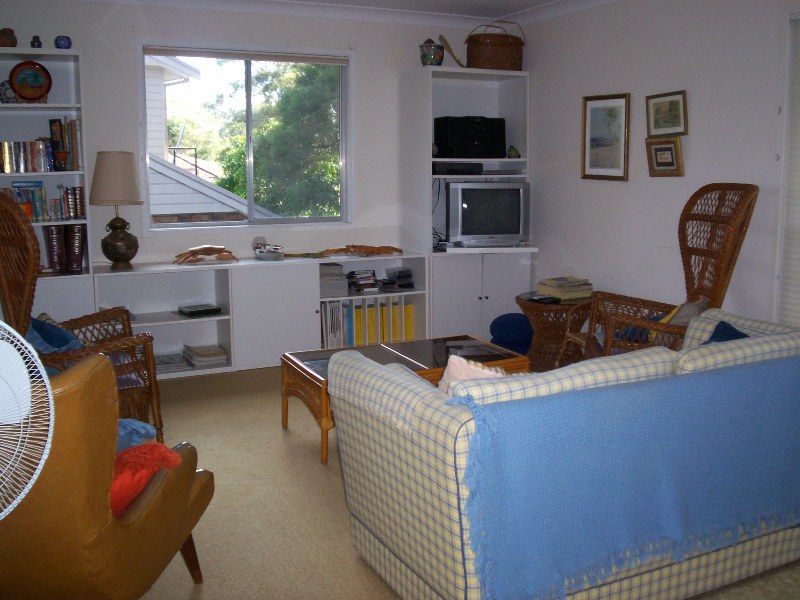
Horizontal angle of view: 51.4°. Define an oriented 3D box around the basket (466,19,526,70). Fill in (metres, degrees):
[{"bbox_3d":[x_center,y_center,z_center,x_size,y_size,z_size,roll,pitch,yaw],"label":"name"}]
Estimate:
[{"bbox_3d":[0.704,-1.870,6.177,0.416,0.393,0.312,-4,10,-24],"label":"basket"}]

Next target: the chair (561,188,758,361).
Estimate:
[{"bbox_3d":[1.323,0.033,4.194,0.858,1.228,0.845,0,9,4],"label":"chair"}]

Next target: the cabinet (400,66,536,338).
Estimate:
[{"bbox_3d":[0.494,-0.680,6.312,0.852,1.998,0.507,-4,10,-24],"label":"cabinet"}]

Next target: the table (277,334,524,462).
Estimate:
[{"bbox_3d":[0.024,0.465,4.205,1.105,0.390,0.663,-4,10,-24],"label":"table"}]

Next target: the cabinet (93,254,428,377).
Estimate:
[{"bbox_3d":[-0.924,0.076,5.768,2.249,0.692,0.500,-4,10,-24],"label":"cabinet"}]

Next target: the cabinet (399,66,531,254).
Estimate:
[{"bbox_3d":[0.480,-1.020,6.254,0.826,1.308,0.507,-4,10,-24],"label":"cabinet"}]

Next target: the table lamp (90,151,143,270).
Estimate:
[{"bbox_3d":[-1.782,-0.567,5.291,0.332,0.744,0.332,-4,10,-24],"label":"table lamp"}]

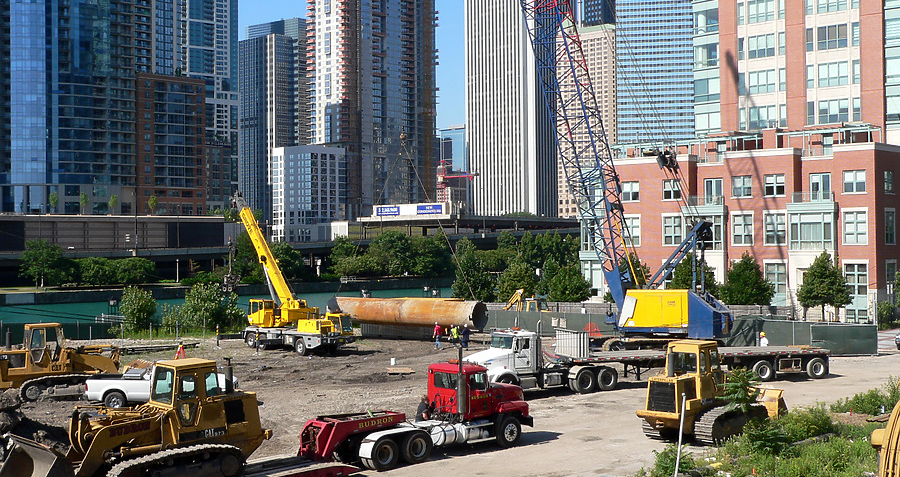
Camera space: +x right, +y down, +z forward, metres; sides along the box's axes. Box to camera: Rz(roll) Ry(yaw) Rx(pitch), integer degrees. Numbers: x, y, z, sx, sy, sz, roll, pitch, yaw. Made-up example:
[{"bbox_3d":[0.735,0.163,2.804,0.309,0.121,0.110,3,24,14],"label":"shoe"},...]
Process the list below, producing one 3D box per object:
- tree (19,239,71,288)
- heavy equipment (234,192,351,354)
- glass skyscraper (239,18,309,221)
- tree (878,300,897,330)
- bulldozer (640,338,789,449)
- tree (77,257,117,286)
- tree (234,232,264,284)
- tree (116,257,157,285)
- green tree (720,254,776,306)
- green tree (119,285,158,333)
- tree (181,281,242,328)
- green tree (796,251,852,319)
[{"bbox_3d":[-73.373,4.614,207.000,9.410,8.870,8.940,0,0,0],"label":"tree"},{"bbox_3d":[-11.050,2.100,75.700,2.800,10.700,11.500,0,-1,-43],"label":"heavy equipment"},{"bbox_3d":[-78.239,-47.701,510.000,26.000,99.000,27.000,-1,-1,42],"label":"glass skyscraper"},{"bbox_3d":[36.331,6.332,95.000,1.660,2.530,1.580,0,0,0],"label":"tree"},{"bbox_3d":[9.560,5.460,42.250,2.750,3.500,7.100,-1,-1,42],"label":"bulldozer"},{"bbox_3d":[-67.363,6.288,218.000,7.620,5.340,7.240,0,0,0],"label":"tree"},{"bbox_3d":[-39.259,3.720,224.000,6.600,10.000,6.400,0,0,-10],"label":"tree"},{"bbox_3d":[-56.178,5.913,205.000,7.000,5.100,6.600,0,0,-15],"label":"tree"},{"bbox_3d":[25.918,4.065,100.000,4.900,5.510,4.650,0,0,0],"label":"green tree"},{"bbox_3d":[-24.778,5.688,91.000,3.200,3.900,3.100,0,0,-15],"label":"green tree"},{"bbox_3d":[-20.014,5.748,96.000,5.030,4.280,4.780,0,0,0],"label":"tree"},{"bbox_3d":[28.480,3.726,87.000,4.200,5.500,4.100,-1,0,18],"label":"green tree"}]

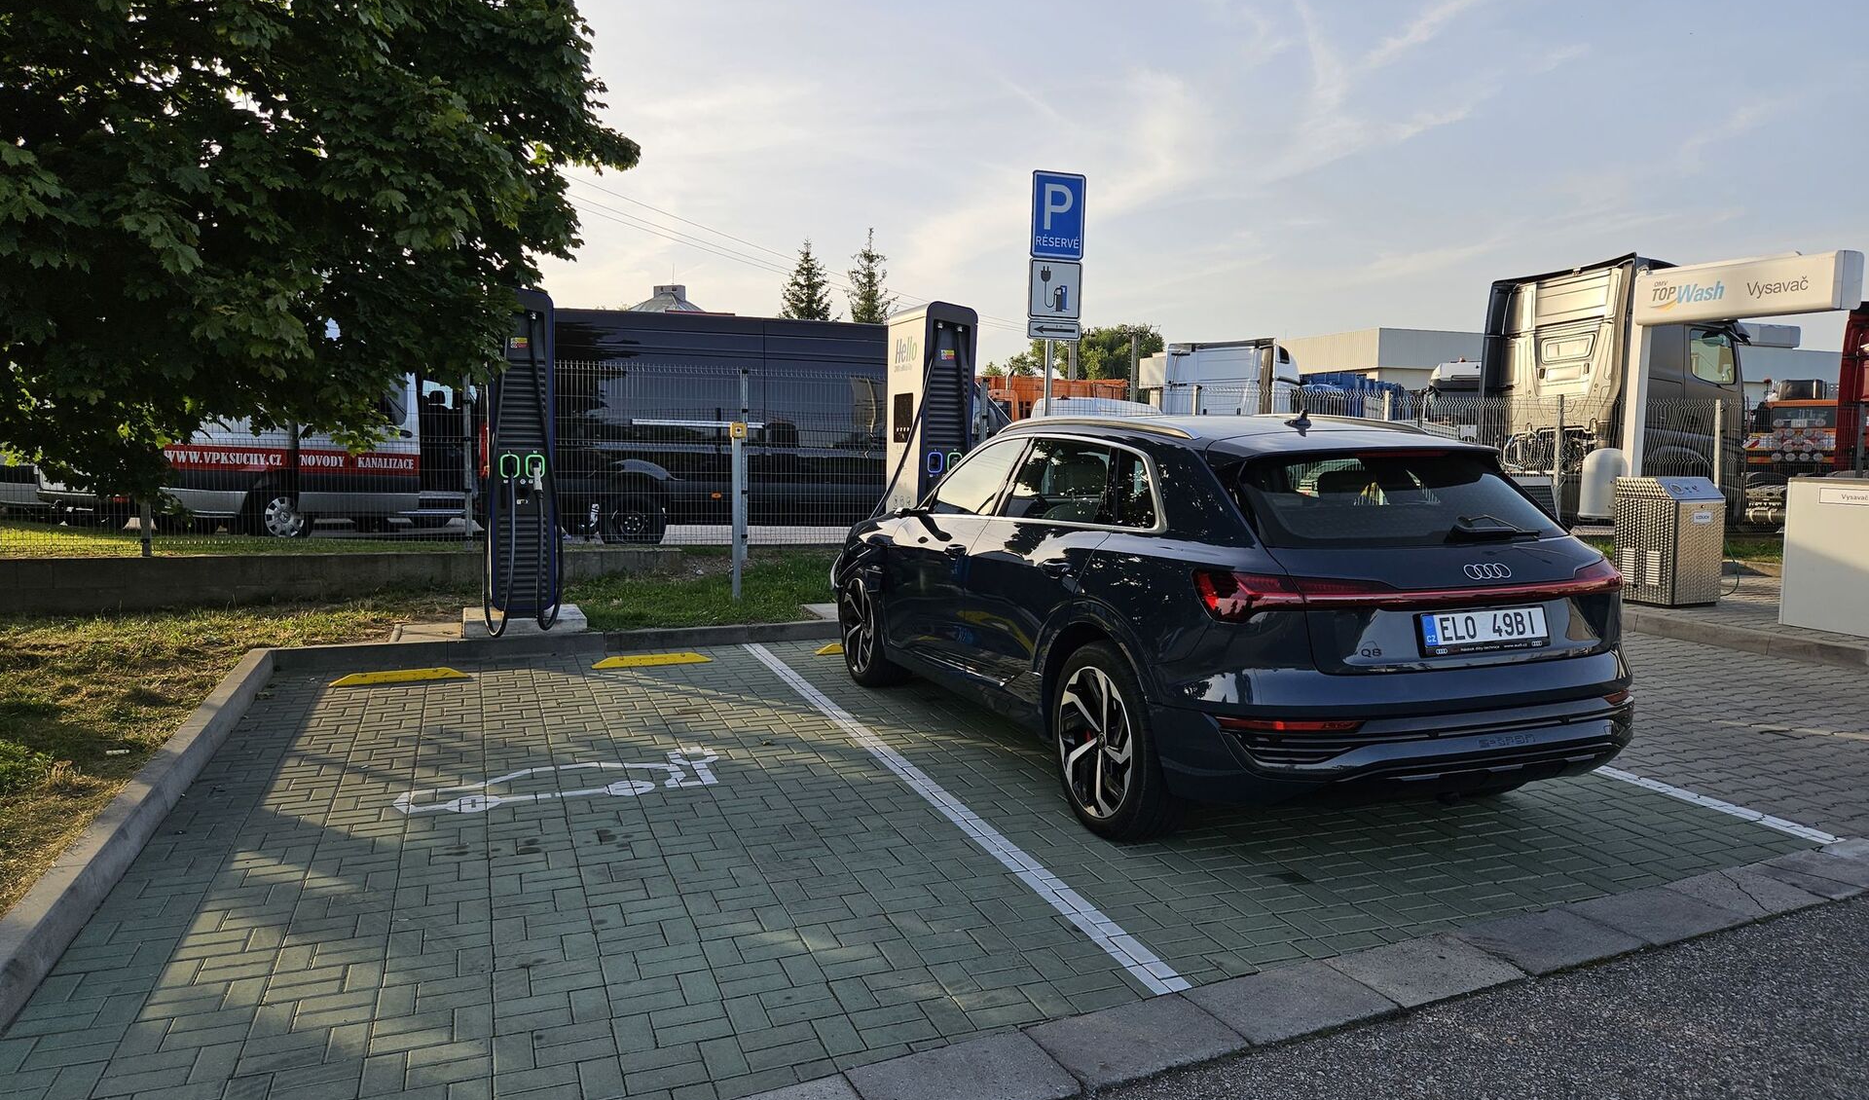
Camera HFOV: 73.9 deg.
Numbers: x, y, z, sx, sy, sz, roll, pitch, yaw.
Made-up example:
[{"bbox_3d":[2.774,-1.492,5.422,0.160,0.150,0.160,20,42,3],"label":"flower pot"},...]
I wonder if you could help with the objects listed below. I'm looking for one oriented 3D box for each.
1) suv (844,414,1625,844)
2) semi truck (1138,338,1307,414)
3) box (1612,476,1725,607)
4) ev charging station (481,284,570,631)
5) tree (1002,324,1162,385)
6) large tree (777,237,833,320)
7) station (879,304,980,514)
[{"bbox_3d":[0.982,0.137,6.311,1.960,1.633,4.915,-2,6,-21],"label":"suv"},{"bbox_3d":[6.253,-2.889,28.282,2.500,3.800,6.000,4,6,30],"label":"semi truck"},{"bbox_3d":[6.385,-0.104,10.721,0.600,1.090,0.570,-1,6,-21],"label":"box"},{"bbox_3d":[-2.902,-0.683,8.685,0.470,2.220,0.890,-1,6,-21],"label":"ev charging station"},{"bbox_3d":[9.500,-10.000,80.000,10.300,9.000,9.000,1,5,0],"label":"tree"},{"bbox_3d":[-7.300,-11.400,71.000,4.800,13.000,4.800,1,5,0],"label":"large tree"},{"bbox_3d":[-0.039,-0.753,9.762,0.470,2.220,0.890,-1,6,-21],"label":"station"}]

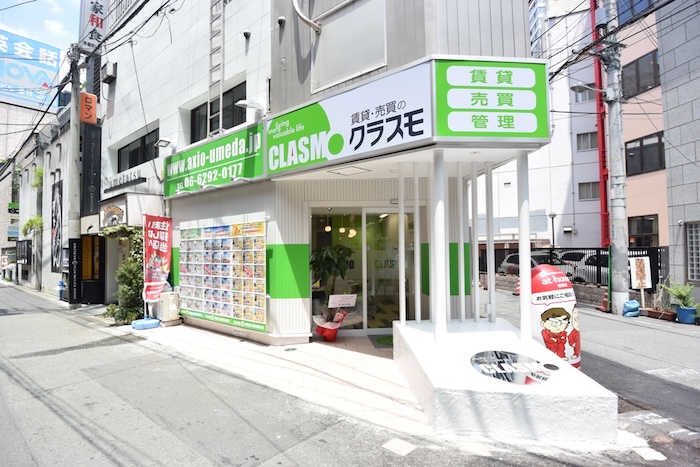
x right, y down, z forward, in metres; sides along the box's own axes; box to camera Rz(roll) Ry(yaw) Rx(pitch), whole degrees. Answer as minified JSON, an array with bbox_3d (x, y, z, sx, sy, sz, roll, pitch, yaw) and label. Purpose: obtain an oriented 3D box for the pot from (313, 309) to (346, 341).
[{"bbox_3d":[-0.323,1.541,5.800,0.500,0.530,0.480,0,-2,0],"label":"pot"}]

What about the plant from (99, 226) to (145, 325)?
[{"bbox_3d":[-5.081,0.936,7.800,0.900,2.100,0.650,-2,-3,38],"label":"plant"}]

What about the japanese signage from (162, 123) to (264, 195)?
[{"bbox_3d":[-2.670,-1.300,6.596,3.350,0.850,0.120,-2,-3,38],"label":"japanese signage"}]

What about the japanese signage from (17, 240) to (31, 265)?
[{"bbox_3d":[-14.027,0.830,15.050,2.200,1.030,0.120,-2,-3,39],"label":"japanese signage"}]

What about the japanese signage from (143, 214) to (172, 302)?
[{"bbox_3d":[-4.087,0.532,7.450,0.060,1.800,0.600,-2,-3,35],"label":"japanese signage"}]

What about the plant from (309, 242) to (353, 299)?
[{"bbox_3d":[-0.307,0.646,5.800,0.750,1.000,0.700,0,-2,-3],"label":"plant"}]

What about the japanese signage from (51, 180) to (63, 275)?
[{"bbox_3d":[-9.900,-0.186,11.838,1.420,3.050,0.050,-2,-3,39],"label":"japanese signage"}]

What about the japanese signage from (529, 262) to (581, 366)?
[{"bbox_3d":[2.463,1.057,4.300,0.600,1.340,0.560,0,-2,-5],"label":"japanese signage"}]

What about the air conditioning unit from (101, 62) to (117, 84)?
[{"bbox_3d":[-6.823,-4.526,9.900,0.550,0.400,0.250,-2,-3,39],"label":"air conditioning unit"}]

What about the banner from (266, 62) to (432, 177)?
[{"bbox_3d":[-0.171,-1.399,4.652,2.800,0.850,0.120,-2,-3,39],"label":"banner"}]

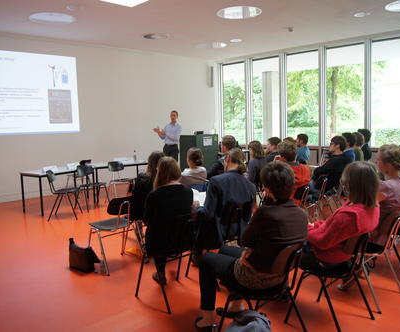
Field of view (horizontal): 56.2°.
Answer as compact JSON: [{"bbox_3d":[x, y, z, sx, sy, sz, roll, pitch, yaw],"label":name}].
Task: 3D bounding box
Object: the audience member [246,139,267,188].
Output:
[{"bbox_3d":[0.705,0.247,5.533,0.780,1.270,0.460,5,9,44],"label":"audience member"}]

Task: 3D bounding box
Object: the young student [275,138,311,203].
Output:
[{"bbox_3d":[1.011,0.322,4.654,0.860,1.275,0.540,4,9,42],"label":"young student"}]

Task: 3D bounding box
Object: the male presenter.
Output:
[{"bbox_3d":[-0.678,-0.240,7.738,0.500,1.820,0.550,4,8,40],"label":"male presenter"}]

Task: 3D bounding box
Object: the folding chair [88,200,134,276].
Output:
[{"bbox_3d":[-0.926,0.700,4.100,0.530,0.790,0.500,4,9,42],"label":"folding chair"}]

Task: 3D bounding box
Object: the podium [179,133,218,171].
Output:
[{"bbox_3d":[0.012,-0.146,9.126,0.490,1.220,0.750,4,9,42],"label":"podium"}]

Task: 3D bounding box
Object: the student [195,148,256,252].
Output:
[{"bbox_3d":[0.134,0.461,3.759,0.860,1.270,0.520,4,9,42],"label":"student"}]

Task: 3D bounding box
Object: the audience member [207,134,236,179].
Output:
[{"bbox_3d":[0.264,0.264,5.179,0.800,1.340,0.520,5,9,44],"label":"audience member"}]

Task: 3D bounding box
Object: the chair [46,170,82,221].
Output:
[{"bbox_3d":[-2.305,0.480,6.318,0.530,0.800,0.490,-2,7,-2],"label":"chair"}]

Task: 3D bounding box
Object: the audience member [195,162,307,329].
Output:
[{"bbox_3d":[0.365,0.591,2.659,0.780,1.250,0.540,4,9,43],"label":"audience member"}]

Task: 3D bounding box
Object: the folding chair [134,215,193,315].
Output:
[{"bbox_3d":[-0.220,0.765,3.315,0.520,0.790,0.490,5,9,44],"label":"folding chair"}]

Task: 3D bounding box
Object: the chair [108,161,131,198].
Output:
[{"bbox_3d":[-1.544,0.316,7.625,0.520,0.790,0.490,4,8,39],"label":"chair"}]

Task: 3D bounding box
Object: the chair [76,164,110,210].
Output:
[{"bbox_3d":[-2.056,0.385,7.143,0.520,0.790,0.490,3,8,35],"label":"chair"}]

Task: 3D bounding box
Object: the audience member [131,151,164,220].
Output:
[{"bbox_3d":[-0.637,0.406,4.664,0.800,1.220,0.500,4,9,42],"label":"audience member"}]

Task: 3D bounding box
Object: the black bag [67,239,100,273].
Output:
[{"bbox_3d":[-1.254,0.958,4.058,0.300,0.310,0.160,3,8,35],"label":"black bag"}]

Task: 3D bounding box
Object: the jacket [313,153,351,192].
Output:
[{"bbox_3d":[1.964,0.096,5.550,0.450,0.620,0.480,4,9,43],"label":"jacket"}]

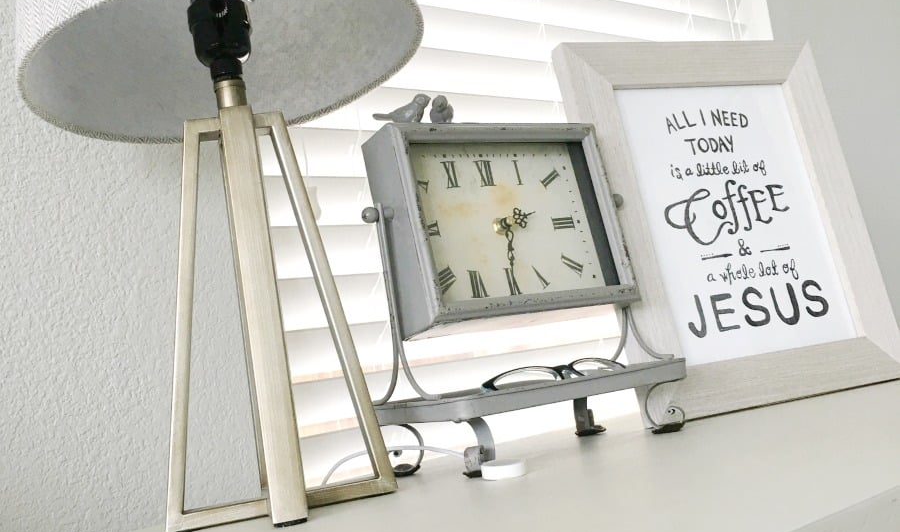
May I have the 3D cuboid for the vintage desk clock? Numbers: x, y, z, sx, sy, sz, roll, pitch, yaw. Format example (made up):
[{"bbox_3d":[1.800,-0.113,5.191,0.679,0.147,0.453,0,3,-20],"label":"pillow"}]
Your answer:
[{"bbox_3d":[0.049,0.015,0.778,0.256,0.258,0.126,-5,-7,-34],"label":"vintage desk clock"}]

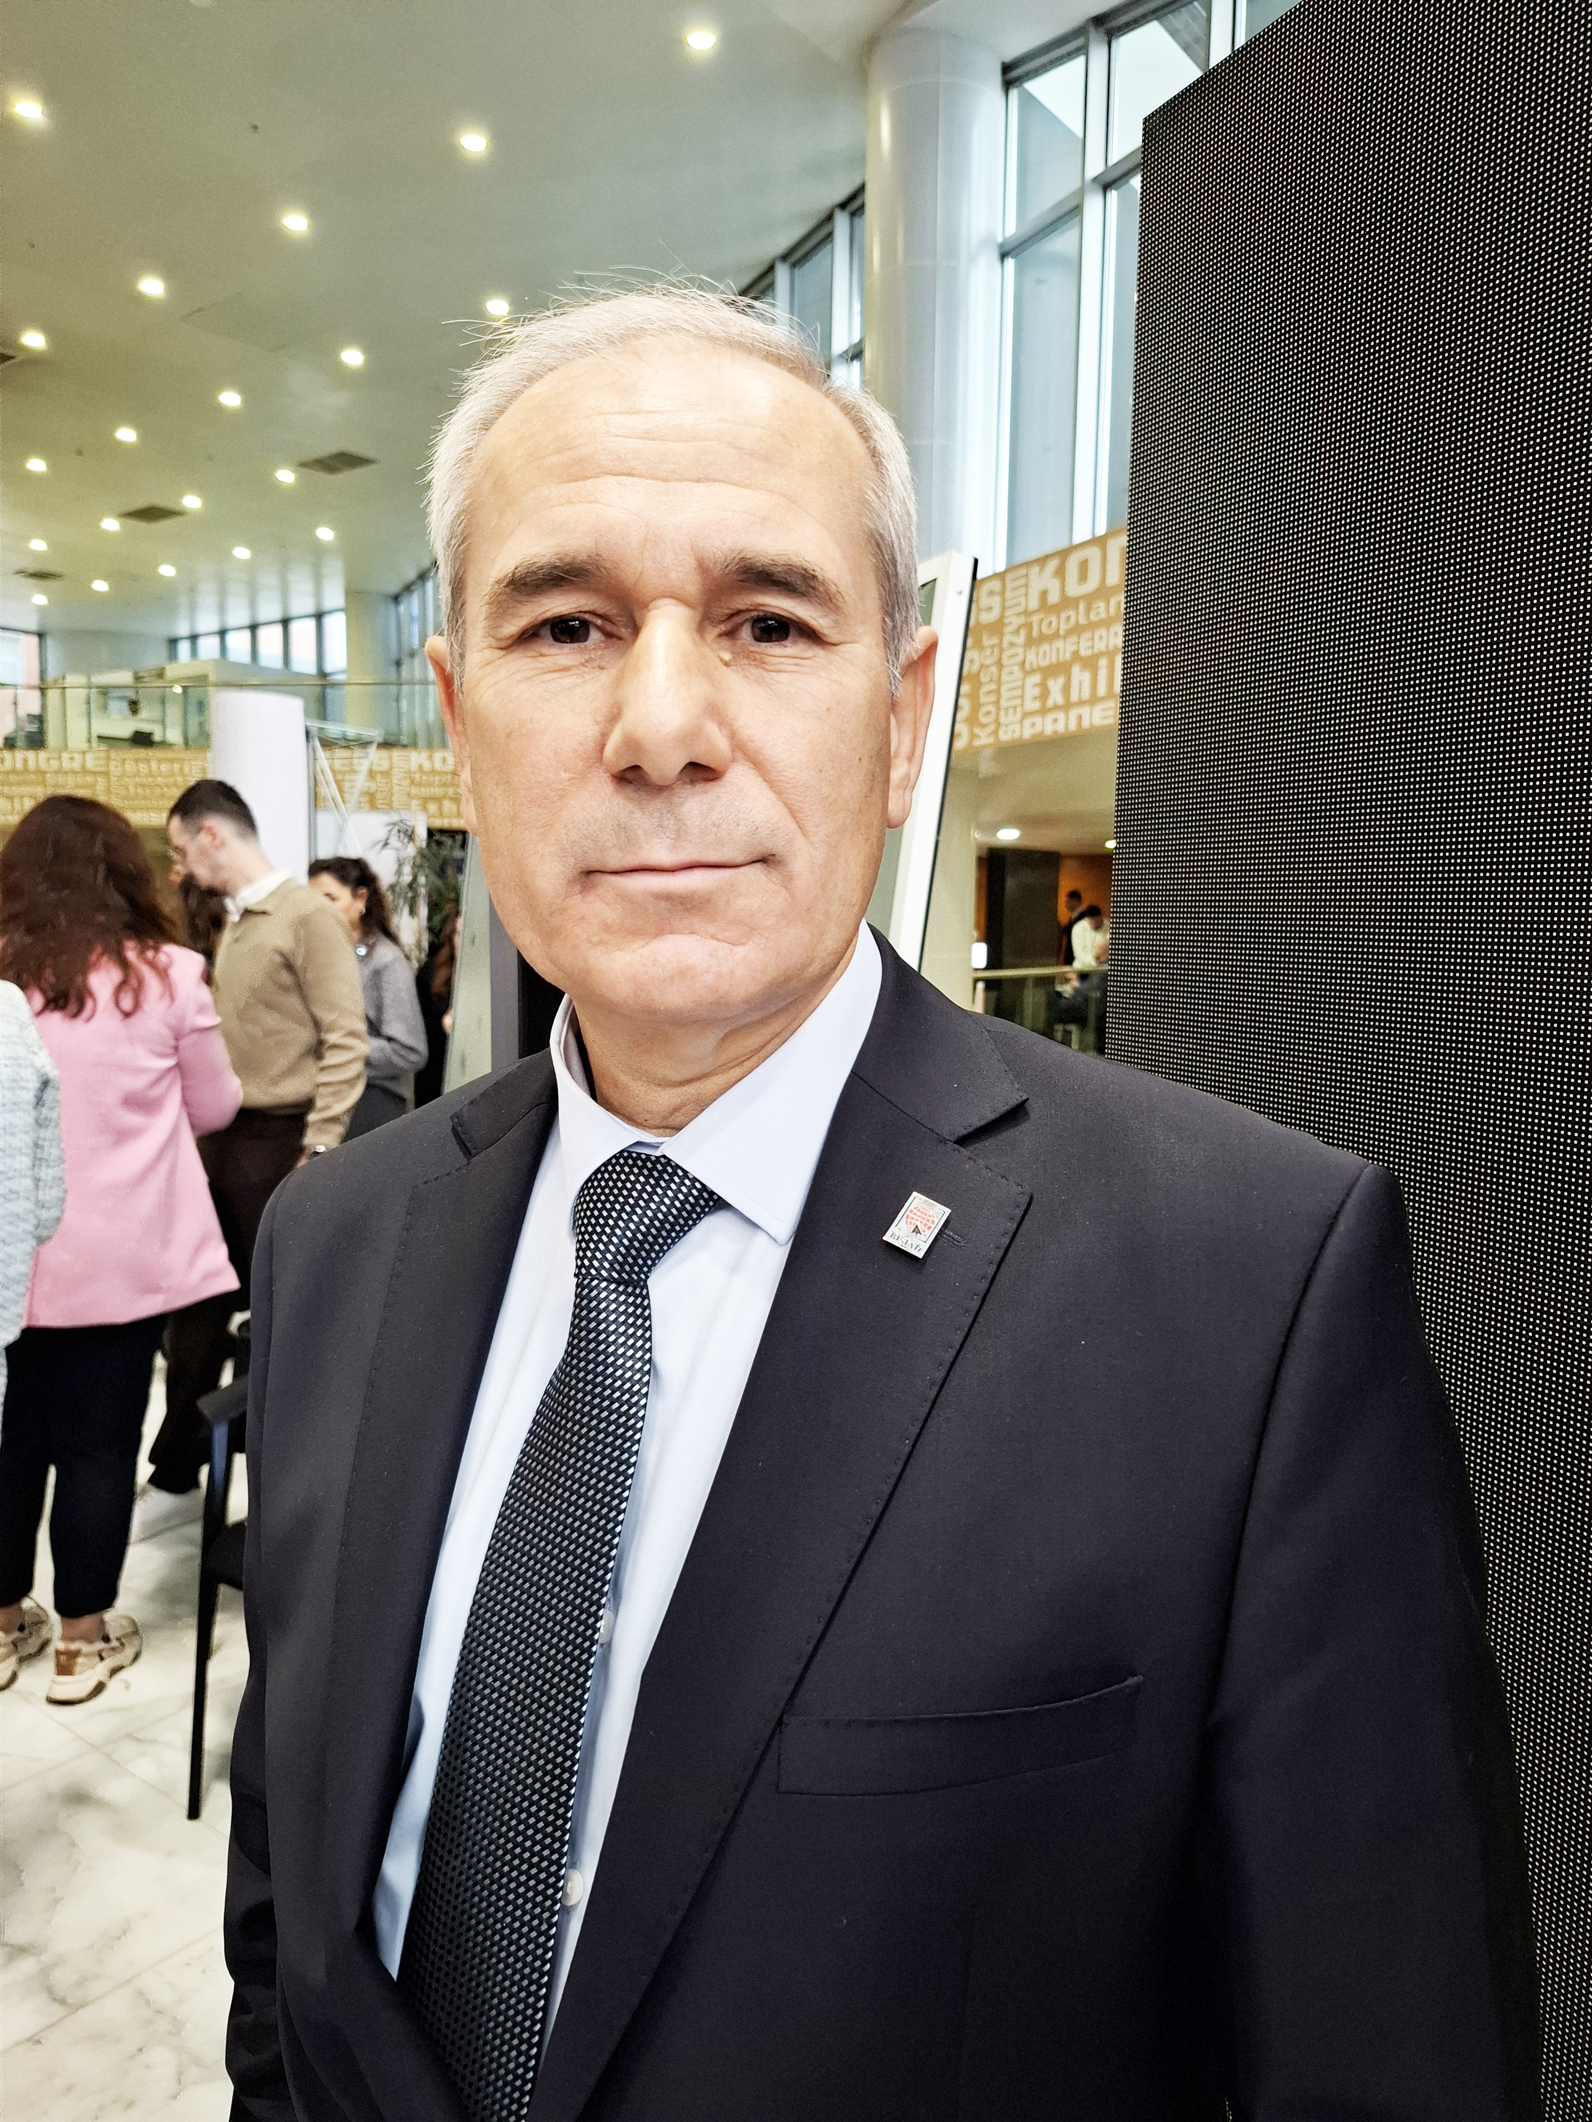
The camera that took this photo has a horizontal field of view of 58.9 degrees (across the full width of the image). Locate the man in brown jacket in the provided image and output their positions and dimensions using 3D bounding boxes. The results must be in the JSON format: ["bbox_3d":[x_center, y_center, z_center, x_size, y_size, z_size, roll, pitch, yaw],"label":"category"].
[{"bbox_3d":[-1.322,0.195,3.426,0.420,1.750,0.520,-2,7,-22],"label":"man in brown jacket"}]

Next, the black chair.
[{"bbox_3d":[-0.616,0.777,2.364,0.570,0.820,0.570,2,6,17],"label":"black chair"}]

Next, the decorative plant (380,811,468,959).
[{"bbox_3d":[-1.427,-0.082,5.696,0.650,1.803,0.600,1,6,0],"label":"decorative plant"}]

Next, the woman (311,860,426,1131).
[{"bbox_3d":[-1.345,0.157,4.435,0.360,1.598,0.460,-1,6,-17],"label":"woman"}]

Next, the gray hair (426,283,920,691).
[{"bbox_3d":[-0.046,-0.204,0.542,0.182,0.172,0.187,0,6,-5],"label":"gray hair"}]

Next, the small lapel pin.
[{"bbox_3d":[0.044,0.060,0.515,0.015,0.022,0.003,30,-16,10],"label":"small lapel pin"}]

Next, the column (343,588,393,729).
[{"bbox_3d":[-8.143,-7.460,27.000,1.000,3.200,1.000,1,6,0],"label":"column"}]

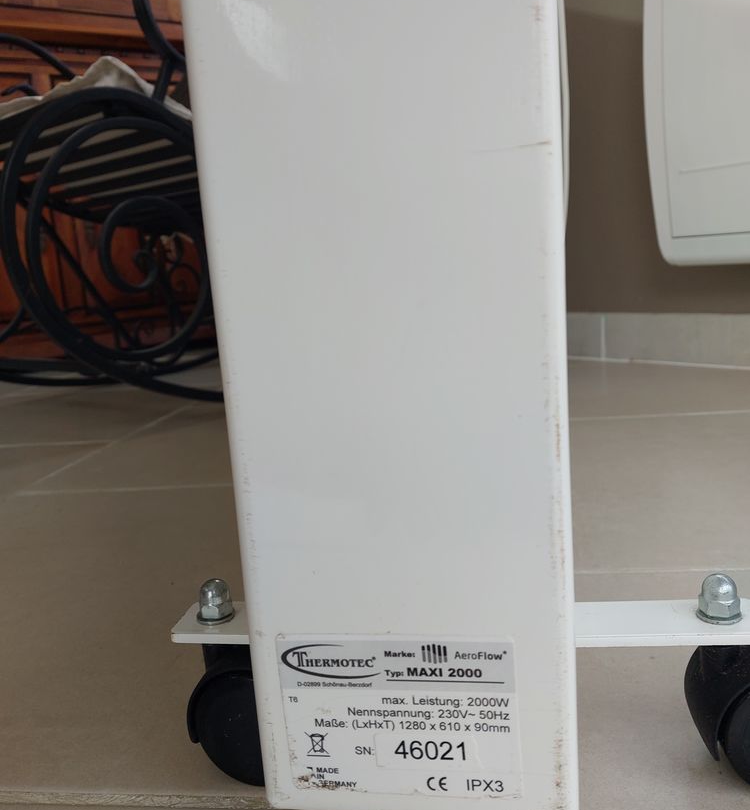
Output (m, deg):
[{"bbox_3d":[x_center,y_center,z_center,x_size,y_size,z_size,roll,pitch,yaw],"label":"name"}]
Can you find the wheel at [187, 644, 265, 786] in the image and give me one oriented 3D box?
[{"bbox_3d":[-0.045,0.121,0.366,0.055,0.061,0.044,-3,11,8],"label":"wheel"}]

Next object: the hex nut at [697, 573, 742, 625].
[{"bbox_3d":[0.133,0.074,0.333,0.016,0.017,0.016,-3,11,8],"label":"hex nut"}]

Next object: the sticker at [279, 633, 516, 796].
[{"bbox_3d":[0.006,0.085,0.237,0.065,0.046,0.002,-2,11,11],"label":"sticker"}]

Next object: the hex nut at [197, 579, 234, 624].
[{"bbox_3d":[-0.067,0.081,0.360,0.016,0.017,0.016,-3,11,8],"label":"hex nut"}]

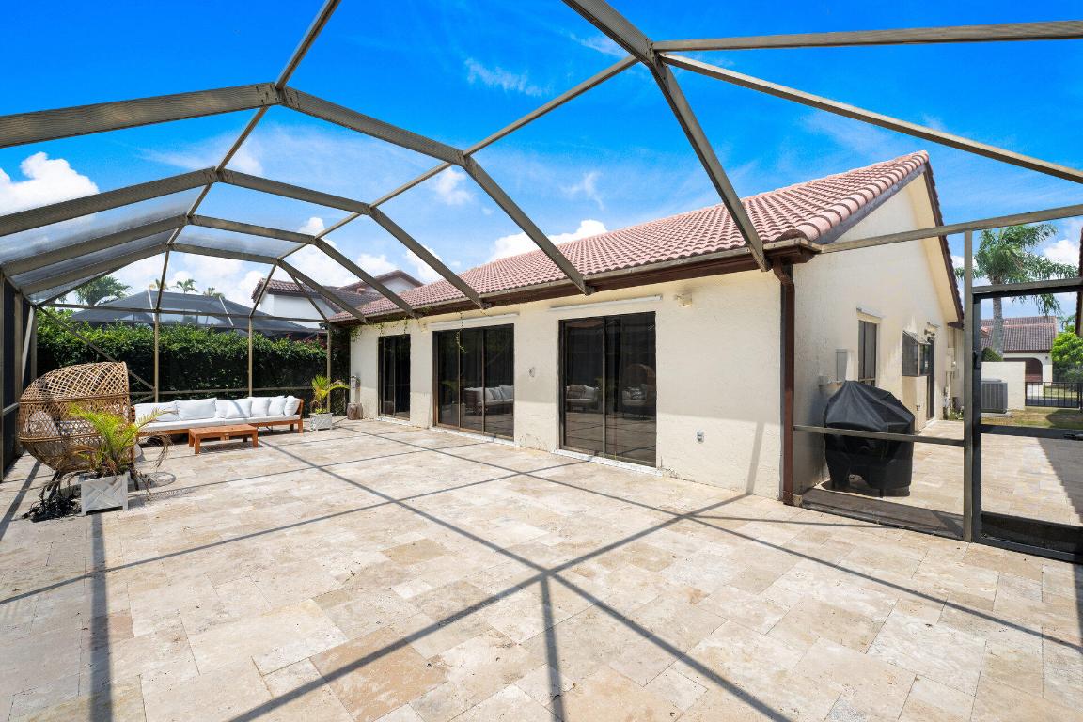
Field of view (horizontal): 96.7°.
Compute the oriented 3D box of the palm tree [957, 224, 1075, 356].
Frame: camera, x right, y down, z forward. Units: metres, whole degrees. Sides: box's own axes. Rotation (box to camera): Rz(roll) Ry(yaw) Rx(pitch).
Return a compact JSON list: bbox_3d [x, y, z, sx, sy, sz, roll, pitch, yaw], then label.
[{"bbox_3d":[21.503,-2.339,22.012,4.200,7.950,4.100,0,0,-43],"label":"palm tree"}]

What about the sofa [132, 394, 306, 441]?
[{"bbox_3d":[-6.064,1.113,9.228,2.770,0.780,0.770,0,0,-43],"label":"sofa"}]

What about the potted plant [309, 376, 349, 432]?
[{"bbox_3d":[-4.762,0.910,10.743,0.780,1.200,0.700,0,0,-43],"label":"potted plant"}]

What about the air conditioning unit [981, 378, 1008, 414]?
[{"bbox_3d":[12.626,1.024,13.575,0.820,0.880,0.820,0,0,-43],"label":"air conditioning unit"}]

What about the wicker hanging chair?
[{"bbox_3d":[-5.174,0.743,5.398,0.990,1.480,1.000,0,0,-43],"label":"wicker hanging chair"}]

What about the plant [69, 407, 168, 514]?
[{"bbox_3d":[-4.268,0.970,4.889,0.760,1.020,0.740,0,0,-43],"label":"plant"}]

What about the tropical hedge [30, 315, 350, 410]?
[{"bbox_3d":[-8.058,0.345,12.113,7.000,2.350,1.300,0,0,-43],"label":"tropical hedge"}]

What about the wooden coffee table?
[{"bbox_3d":[-5.418,1.338,8.201,0.850,0.320,0.850,0,0,-43],"label":"wooden coffee table"}]

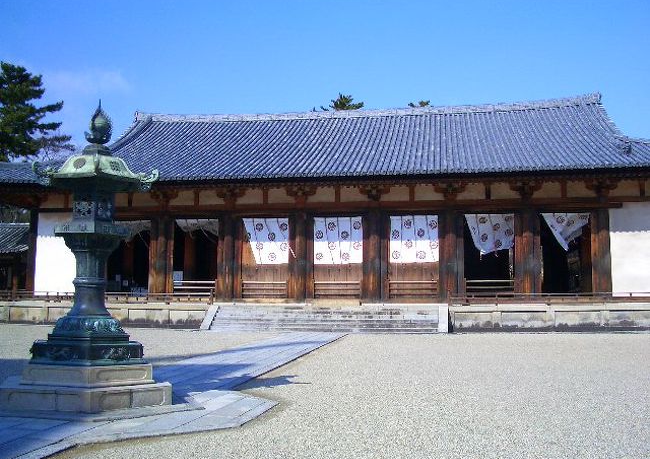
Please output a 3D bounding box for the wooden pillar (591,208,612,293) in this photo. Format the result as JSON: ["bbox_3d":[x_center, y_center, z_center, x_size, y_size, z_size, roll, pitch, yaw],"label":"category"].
[{"bbox_3d":[13.195,1.108,31.383,0.885,4.258,0.600,-1,-6,9],"label":"wooden pillar"}]

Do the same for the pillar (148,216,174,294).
[{"bbox_3d":[-8.628,1.438,34.726,1.362,4.393,0.600,-1,-6,9],"label":"pillar"}]

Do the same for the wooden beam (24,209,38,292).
[{"bbox_3d":[-15.977,1.211,35.888,0.534,4.763,0.500,-1,-6,9],"label":"wooden beam"}]

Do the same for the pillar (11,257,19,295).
[{"bbox_3d":[-18.990,2.875,40.248,0.334,2.446,0.330,-1,-6,9],"label":"pillar"}]

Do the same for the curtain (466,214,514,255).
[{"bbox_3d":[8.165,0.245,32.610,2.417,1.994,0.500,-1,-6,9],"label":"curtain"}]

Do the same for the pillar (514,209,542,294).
[{"bbox_3d":[10.100,1.166,32.607,1.240,4.530,0.800,0,-6,8],"label":"pillar"}]

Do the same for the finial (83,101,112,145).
[{"bbox_3d":[-3.460,-1.645,10.100,0.400,0.690,0.390,-1,-6,7],"label":"finial"}]

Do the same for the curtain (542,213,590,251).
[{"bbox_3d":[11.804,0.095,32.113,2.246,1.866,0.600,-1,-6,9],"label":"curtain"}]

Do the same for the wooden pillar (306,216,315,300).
[{"bbox_3d":[-0.754,1.482,34.169,0.420,4.430,0.420,0,-6,8],"label":"wooden pillar"}]

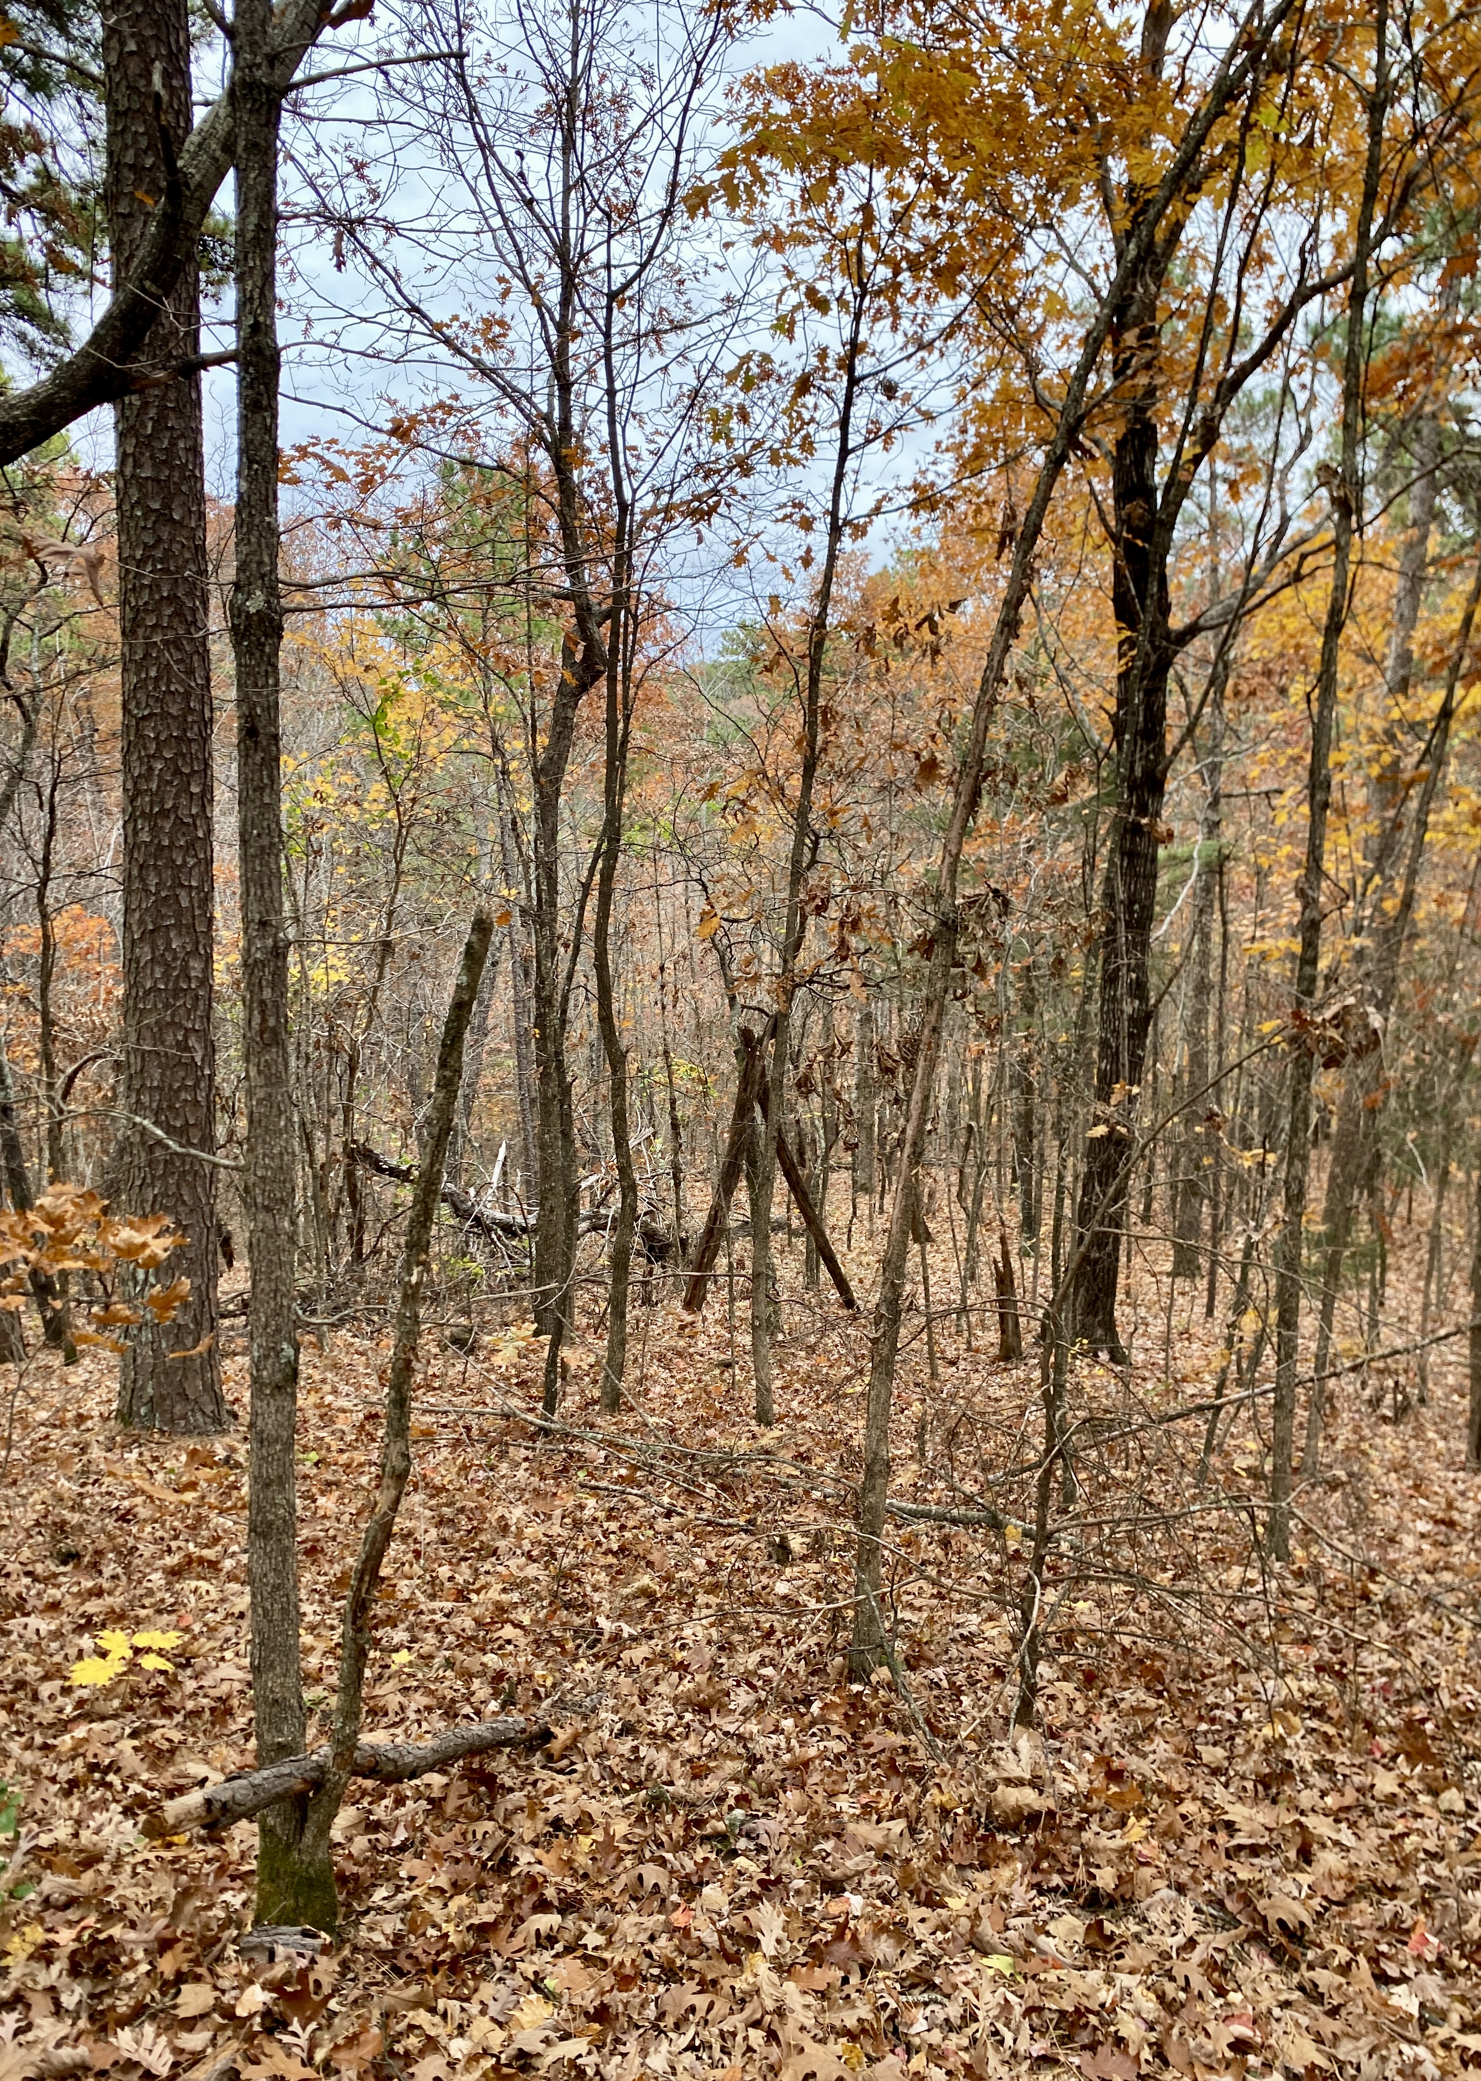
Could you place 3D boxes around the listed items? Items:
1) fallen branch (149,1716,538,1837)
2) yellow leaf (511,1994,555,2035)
[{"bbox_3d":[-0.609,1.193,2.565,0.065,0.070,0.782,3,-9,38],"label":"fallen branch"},{"bbox_3d":[-0.301,1.379,2.217,0.059,0.020,0.069,9,14,33],"label":"yellow leaf"}]

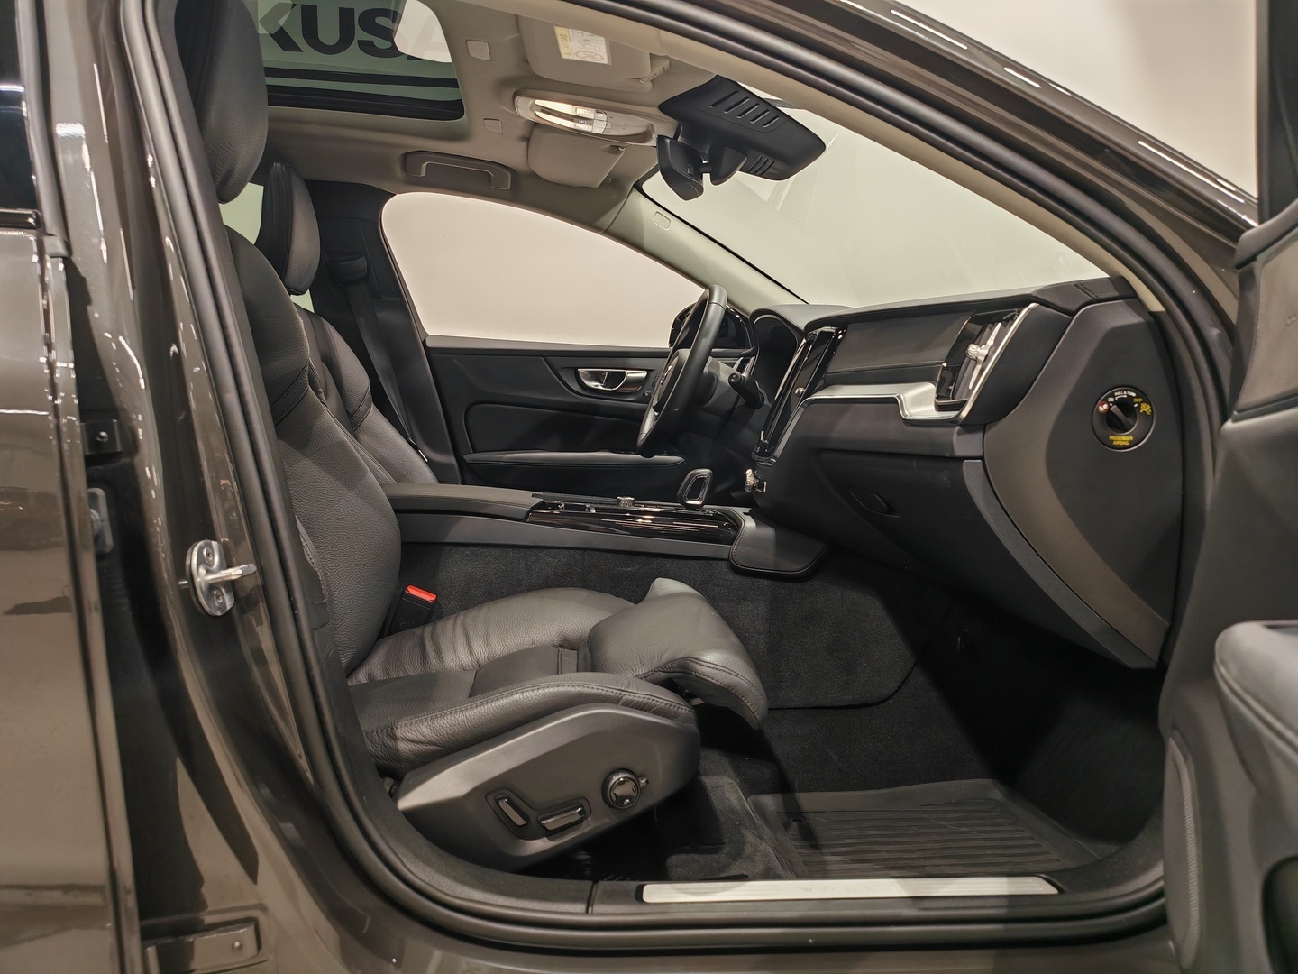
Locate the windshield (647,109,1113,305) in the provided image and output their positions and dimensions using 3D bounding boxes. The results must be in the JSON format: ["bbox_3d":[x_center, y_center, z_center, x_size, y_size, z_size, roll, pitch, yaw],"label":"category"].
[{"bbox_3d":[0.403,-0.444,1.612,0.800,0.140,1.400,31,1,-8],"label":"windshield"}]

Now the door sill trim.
[{"bbox_3d":[0.192,0.384,0.923,0.400,0.010,0.035,2,5,-6],"label":"door sill trim"}]

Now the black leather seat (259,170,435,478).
[{"bbox_3d":[-0.396,-0.133,1.929,0.870,0.970,0.540,1,5,-6],"label":"black leather seat"}]

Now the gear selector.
[{"bbox_3d":[0.082,0.000,1.664,0.058,0.068,0.045,1,5,-6],"label":"gear selector"}]

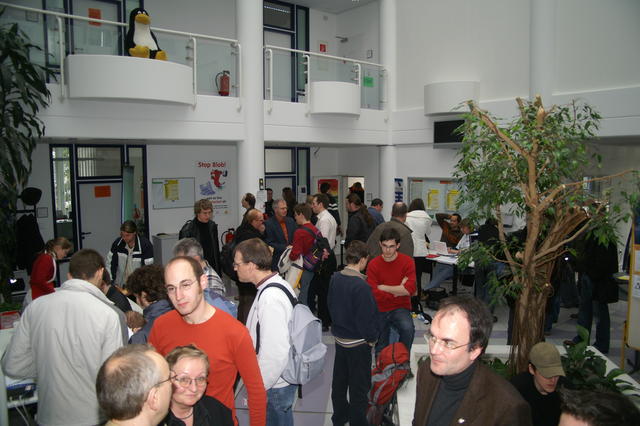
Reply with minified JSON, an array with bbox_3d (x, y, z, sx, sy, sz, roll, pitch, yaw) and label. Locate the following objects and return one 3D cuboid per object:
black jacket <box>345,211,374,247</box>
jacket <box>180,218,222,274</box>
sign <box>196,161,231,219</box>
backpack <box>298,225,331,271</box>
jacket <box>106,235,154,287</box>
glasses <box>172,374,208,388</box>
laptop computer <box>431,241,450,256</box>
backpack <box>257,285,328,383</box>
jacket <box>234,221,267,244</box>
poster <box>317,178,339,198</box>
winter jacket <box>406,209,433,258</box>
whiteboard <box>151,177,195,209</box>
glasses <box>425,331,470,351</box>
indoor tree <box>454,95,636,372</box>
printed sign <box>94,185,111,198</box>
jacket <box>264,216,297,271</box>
[{"bbox_3d":[0.540,0.300,6.400,0.300,0.700,0.470,5,8,41],"label":"black jacket"},{"bbox_3d":[-1.382,0.430,5.500,0.460,0.740,0.290,-3,7,-27],"label":"jacket"},{"bbox_3d":[-2.371,-0.531,10.608,0.810,1.250,0.015,-4,7,-37],"label":"sign"},{"bbox_3d":[-0.029,0.418,5.500,0.220,0.480,0.320,3,7,29],"label":"backpack"},{"bbox_3d":[-2.038,0.537,5.200,0.520,0.650,0.330,-1,6,-6],"label":"jacket"},{"bbox_3d":[-0.505,0.627,1.856,0.137,0.045,0.130,-2,3,-20],"label":"glasses"},{"bbox_3d":[2.127,0.601,8.235,0.280,0.220,0.320,-4,7,-37],"label":"laptop computer"},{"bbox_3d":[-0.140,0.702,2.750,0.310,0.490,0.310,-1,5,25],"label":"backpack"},{"bbox_3d":[-0.792,0.399,5.100,0.360,0.640,0.470,2,6,18],"label":"jacket"},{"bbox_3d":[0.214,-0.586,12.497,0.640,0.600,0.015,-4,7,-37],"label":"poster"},{"bbox_3d":[1.403,0.291,6.800,0.420,0.650,0.280,2,6,18],"label":"winter jacket"},{"bbox_3d":[-3.079,-0.414,10.083,0.910,0.640,0.025,-4,7,-37],"label":"whiteboard"},{"bbox_3d":[0.426,0.410,1.530,0.140,0.045,0.138,-4,7,-31],"label":"glasses"},{"bbox_3d":[1.716,0.217,3.650,1.300,2.200,1.200,3,7,25],"label":"indoor tree"},{"bbox_3d":[-4.184,-0.409,9.246,0.290,0.210,0.010,-4,7,-37],"label":"printed sign"},{"bbox_3d":[-0.490,0.375,6.100,0.470,0.730,0.280,-4,7,-33],"label":"jacket"}]

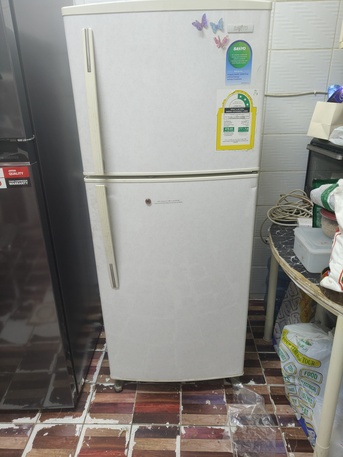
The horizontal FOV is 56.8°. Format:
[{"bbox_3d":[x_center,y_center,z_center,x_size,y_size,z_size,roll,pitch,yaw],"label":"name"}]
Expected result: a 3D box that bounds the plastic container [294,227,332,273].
[{"bbox_3d":[0.588,0.074,1.196,0.190,0.083,0.193,-2,22,0],"label":"plastic container"}]

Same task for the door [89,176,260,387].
[{"bbox_3d":[0.013,0.236,1.249,0.589,0.893,0.090,-2,22,0],"label":"door"}]

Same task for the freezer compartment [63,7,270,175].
[{"bbox_3d":[-0.007,-0.497,1.198,0.589,0.471,0.550,-2,22,0],"label":"freezer compartment"}]

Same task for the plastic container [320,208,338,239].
[{"bbox_3d":[0.655,-0.028,1.224,0.135,0.080,0.135,-2,22,0],"label":"plastic container"}]

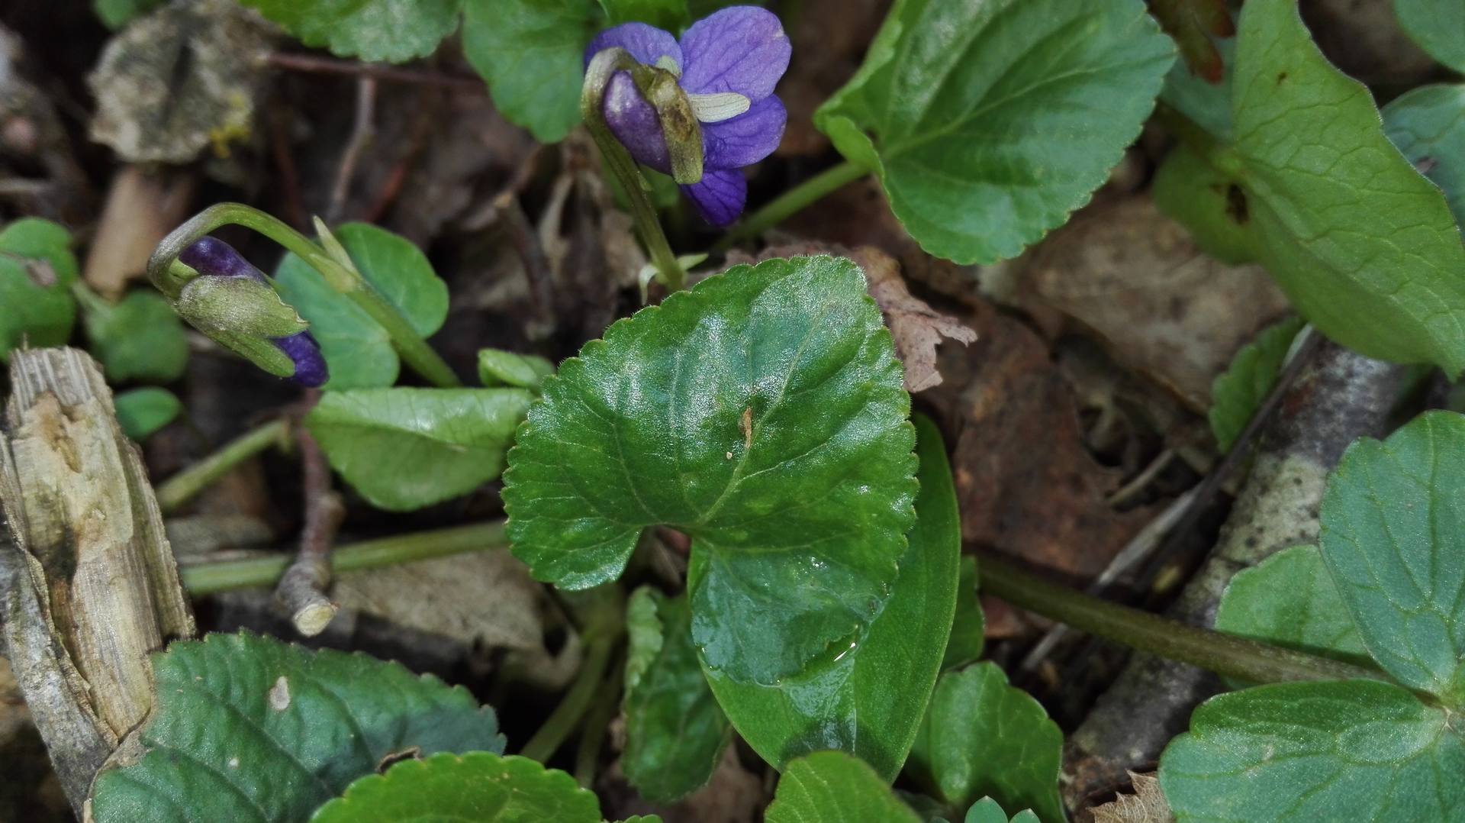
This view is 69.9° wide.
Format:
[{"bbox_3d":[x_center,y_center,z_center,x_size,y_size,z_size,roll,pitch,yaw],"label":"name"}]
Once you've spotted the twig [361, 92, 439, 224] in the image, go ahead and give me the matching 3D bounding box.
[{"bbox_3d":[-0.065,-0.050,0.206,0.003,0.003,0.036,11,60,7],"label":"twig"}]

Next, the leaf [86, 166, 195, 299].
[{"bbox_3d":[-0.114,-0.034,0.199,0.017,0.008,0.035,-2,58,-1],"label":"leaf"}]

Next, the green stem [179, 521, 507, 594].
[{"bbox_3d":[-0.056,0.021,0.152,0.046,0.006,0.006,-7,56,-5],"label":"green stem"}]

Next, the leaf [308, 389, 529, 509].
[{"bbox_3d":[-0.046,0.006,0.159,0.037,0.009,0.019,1,73,3],"label":"leaf"}]

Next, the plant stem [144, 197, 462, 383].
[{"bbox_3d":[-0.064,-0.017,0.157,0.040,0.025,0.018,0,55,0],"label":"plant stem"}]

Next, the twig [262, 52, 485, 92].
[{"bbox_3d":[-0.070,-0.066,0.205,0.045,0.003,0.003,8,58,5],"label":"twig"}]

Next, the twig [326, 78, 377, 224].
[{"bbox_3d":[-0.075,-0.052,0.206,0.003,0.003,0.039,0,59,0],"label":"twig"}]

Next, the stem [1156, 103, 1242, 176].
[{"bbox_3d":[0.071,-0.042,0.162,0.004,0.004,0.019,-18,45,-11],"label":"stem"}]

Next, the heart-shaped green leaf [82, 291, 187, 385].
[{"bbox_3d":[-0.101,-0.013,0.181,0.022,0.005,0.018,36,68,17],"label":"heart-shaped green leaf"}]

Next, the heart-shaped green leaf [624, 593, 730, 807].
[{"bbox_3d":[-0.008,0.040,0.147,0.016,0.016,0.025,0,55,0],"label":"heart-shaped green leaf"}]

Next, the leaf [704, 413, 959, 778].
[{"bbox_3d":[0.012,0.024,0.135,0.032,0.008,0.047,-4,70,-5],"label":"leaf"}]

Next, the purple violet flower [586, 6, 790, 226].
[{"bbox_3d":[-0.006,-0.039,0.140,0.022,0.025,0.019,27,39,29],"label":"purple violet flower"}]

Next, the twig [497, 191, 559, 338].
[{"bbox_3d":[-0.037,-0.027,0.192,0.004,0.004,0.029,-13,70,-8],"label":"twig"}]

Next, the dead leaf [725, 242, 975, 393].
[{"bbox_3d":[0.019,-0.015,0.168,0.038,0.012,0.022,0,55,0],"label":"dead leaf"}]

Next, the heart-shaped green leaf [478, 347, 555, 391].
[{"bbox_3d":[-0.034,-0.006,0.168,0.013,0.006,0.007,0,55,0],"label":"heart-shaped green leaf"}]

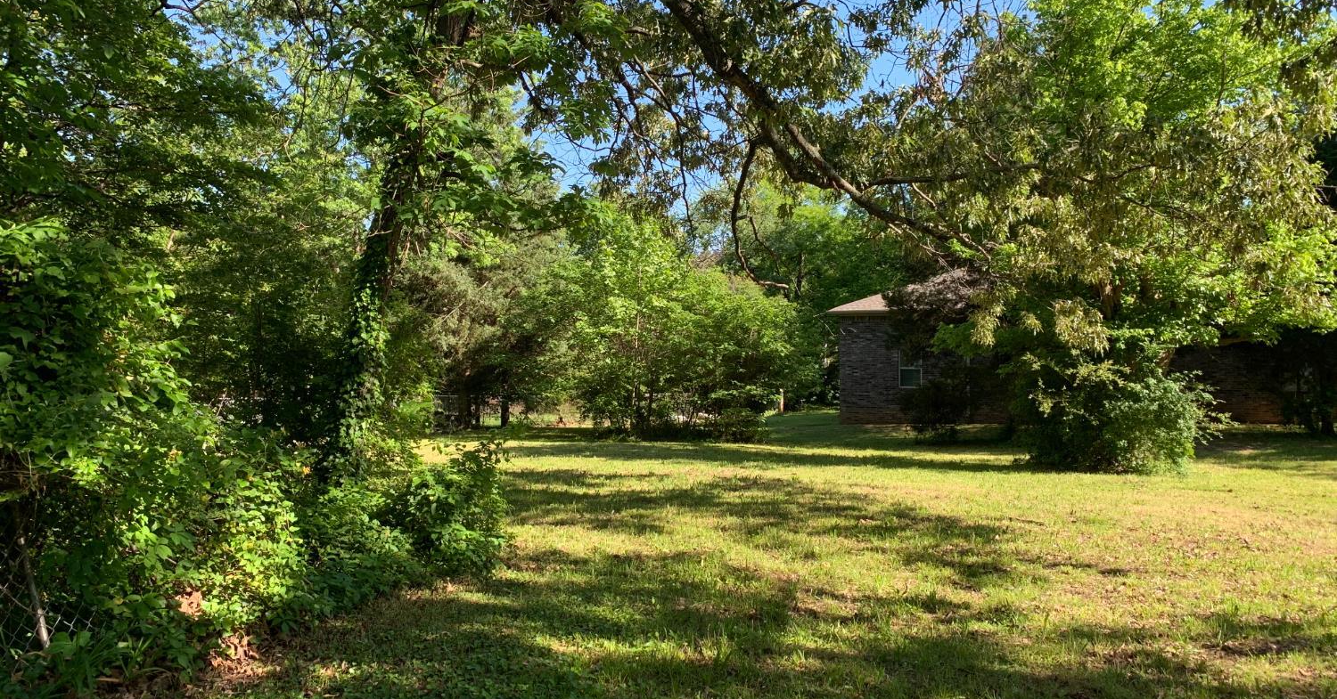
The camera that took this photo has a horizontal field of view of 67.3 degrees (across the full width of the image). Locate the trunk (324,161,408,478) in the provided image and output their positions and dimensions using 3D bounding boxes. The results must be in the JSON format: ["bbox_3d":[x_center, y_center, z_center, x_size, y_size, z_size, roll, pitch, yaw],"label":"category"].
[{"bbox_3d":[-3.070,-0.230,10.200,0.800,3.360,0.650,0,-1,0],"label":"trunk"}]

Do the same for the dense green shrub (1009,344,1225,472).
[{"bbox_3d":[6.550,0.800,14.600,3.000,1.770,2.500,0,-1,0],"label":"dense green shrub"}]

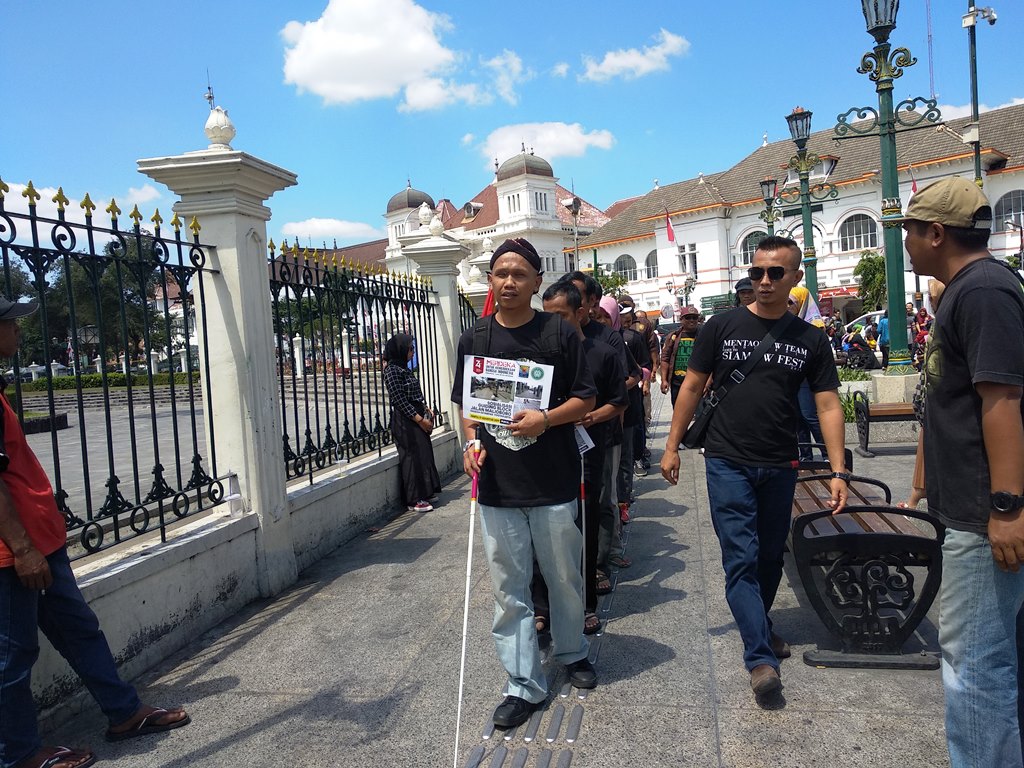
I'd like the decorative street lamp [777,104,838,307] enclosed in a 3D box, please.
[{"bbox_3d":[5.498,-2.707,14.296,0.550,4.850,1.200,-4,3,13],"label":"decorative street lamp"}]

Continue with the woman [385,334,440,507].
[{"bbox_3d":[-0.912,0.330,6.971,0.480,1.560,0.460,-4,3,-3],"label":"woman"}]

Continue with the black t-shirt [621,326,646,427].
[{"bbox_3d":[0.838,-0.059,6.053,0.500,0.750,0.320,-4,3,13],"label":"black t-shirt"}]

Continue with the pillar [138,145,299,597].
[{"bbox_3d":[-1.667,-0.080,4.721,0.651,2.700,0.651,-4,3,13],"label":"pillar"}]

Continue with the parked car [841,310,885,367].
[{"bbox_3d":[11.437,-1.469,23.884,4.250,1.680,1.700,-3,3,28],"label":"parked car"}]

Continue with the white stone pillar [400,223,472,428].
[{"bbox_3d":[-0.772,-0.461,8.993,0.651,2.957,0.651,-4,3,13],"label":"white stone pillar"}]

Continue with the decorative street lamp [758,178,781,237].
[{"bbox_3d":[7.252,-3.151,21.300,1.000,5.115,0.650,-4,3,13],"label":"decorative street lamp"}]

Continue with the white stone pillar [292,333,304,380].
[{"bbox_3d":[-13.677,-1.751,49.500,0.660,2.961,0.660,-3,3,34],"label":"white stone pillar"}]

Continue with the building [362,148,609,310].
[{"bbox_3d":[-1.146,-10.977,75.865,20.500,17.600,15.000,-2,4,42],"label":"building"}]

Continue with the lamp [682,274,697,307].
[{"bbox_3d":[9.356,-3.590,41.000,0.900,4.600,0.900,-2,4,44],"label":"lamp"}]

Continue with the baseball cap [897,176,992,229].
[{"bbox_3d":[1.089,-0.467,1.990,0.175,0.130,0.270,-7,11,-41],"label":"baseball cap"}]

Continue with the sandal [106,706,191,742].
[{"bbox_3d":[-1.390,1.296,2.941,0.270,0.070,0.100,-5,3,-21],"label":"sandal"}]

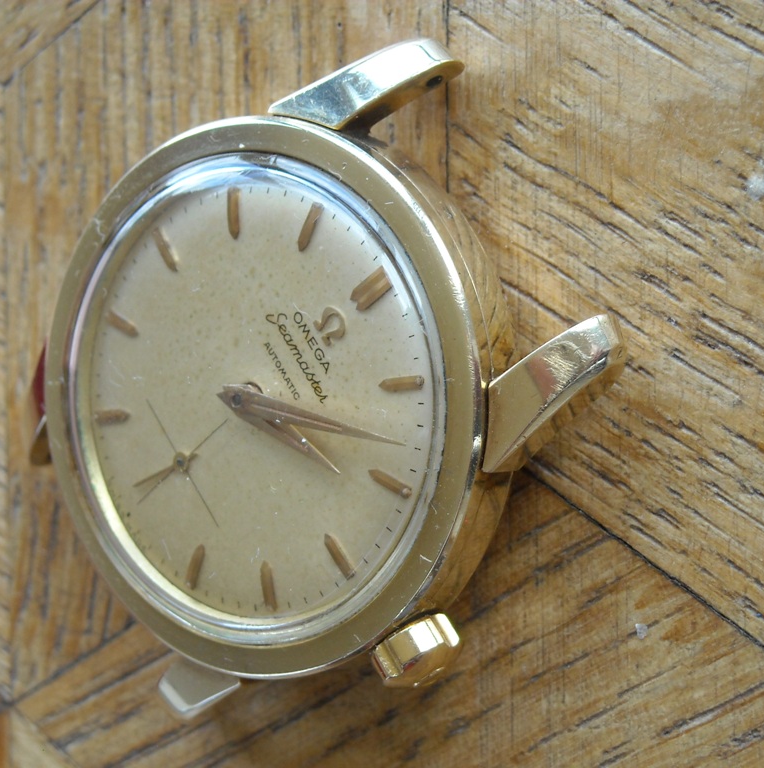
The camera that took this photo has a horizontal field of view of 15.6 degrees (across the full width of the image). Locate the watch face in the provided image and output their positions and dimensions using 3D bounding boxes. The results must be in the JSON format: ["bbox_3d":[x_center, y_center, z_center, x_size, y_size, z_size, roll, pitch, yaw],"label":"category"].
[{"bbox_3d":[-0.008,0.001,0.168,0.030,0.003,0.030,-42,68,30],"label":"watch face"}]

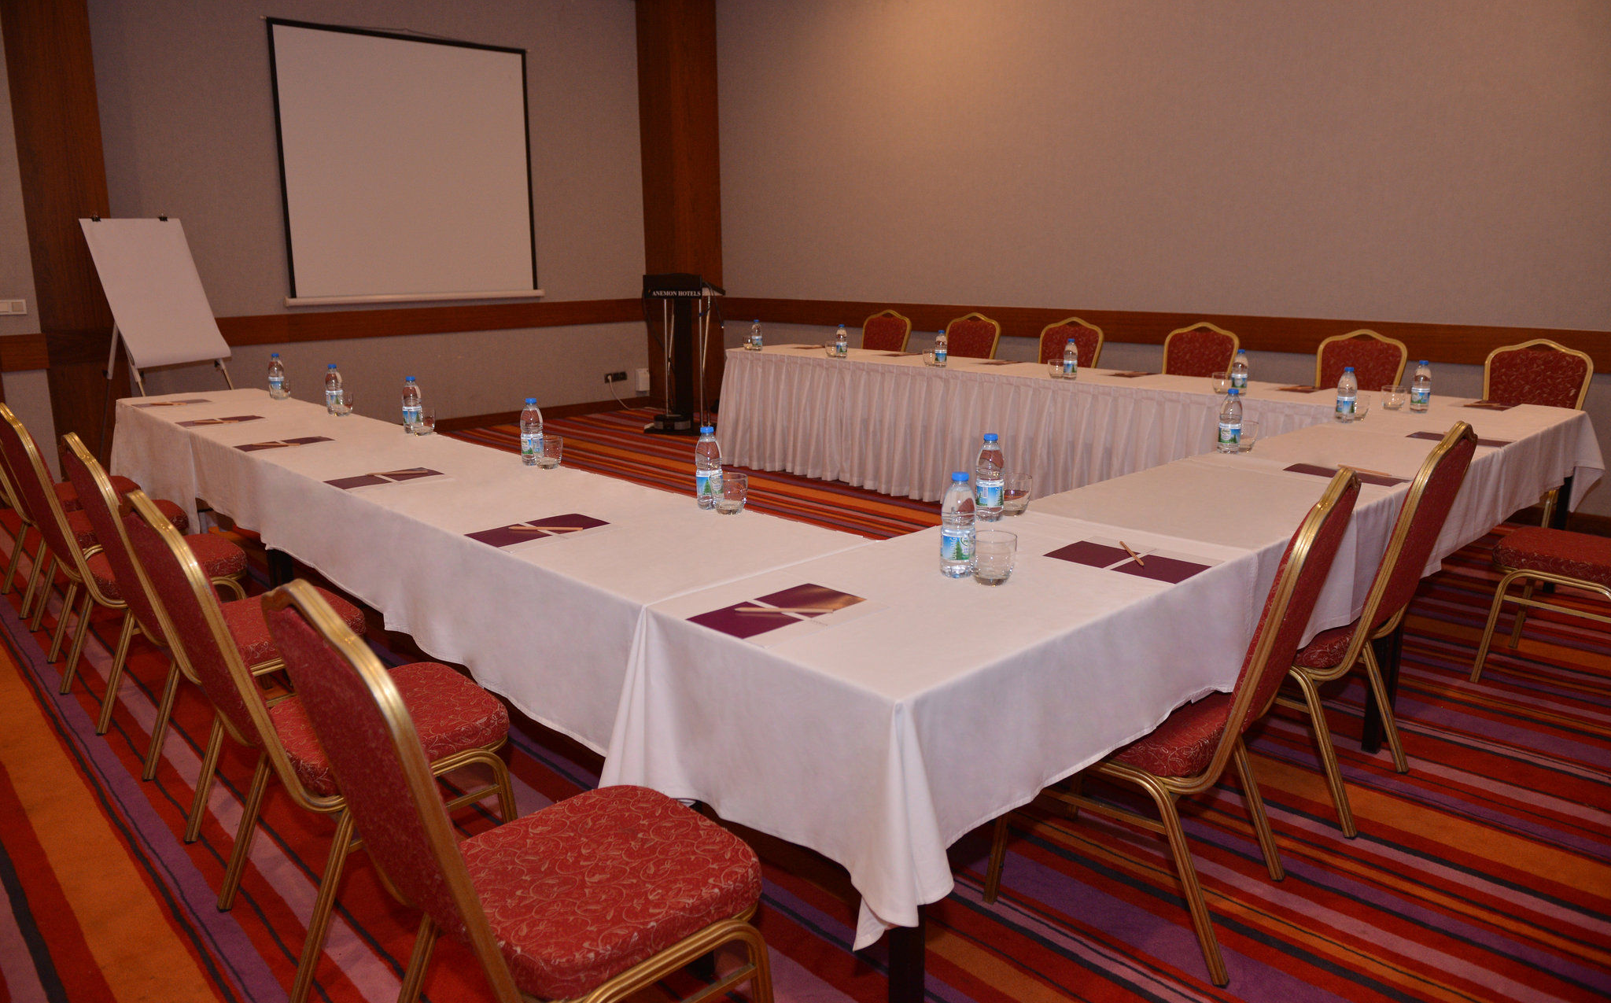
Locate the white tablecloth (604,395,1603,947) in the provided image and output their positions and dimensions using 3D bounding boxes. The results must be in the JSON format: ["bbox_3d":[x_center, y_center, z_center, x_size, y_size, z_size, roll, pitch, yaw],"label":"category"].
[{"bbox_3d":[1.400,0.098,3.099,4.194,0.378,0.744,-12,17,-42],"label":"white tablecloth"}]

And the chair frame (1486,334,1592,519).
[{"bbox_3d":[3.055,-0.190,4.629,0.570,0.962,0.455,-12,17,-43],"label":"chair frame"}]

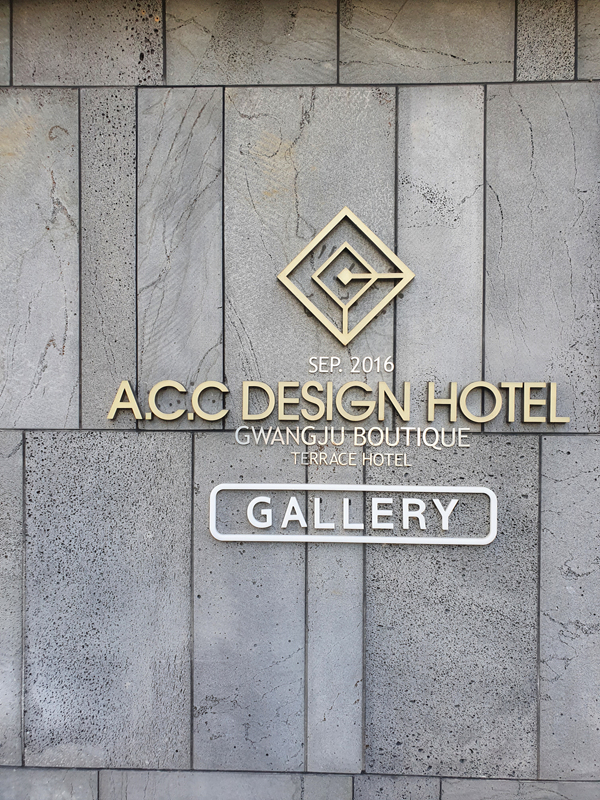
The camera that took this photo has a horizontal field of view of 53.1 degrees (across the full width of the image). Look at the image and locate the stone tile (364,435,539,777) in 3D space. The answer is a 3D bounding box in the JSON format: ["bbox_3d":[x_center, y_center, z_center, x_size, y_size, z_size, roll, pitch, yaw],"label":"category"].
[{"bbox_3d":[0.263,0.356,1.057,0.296,0.597,0.030,0,1,2],"label":"stone tile"}]

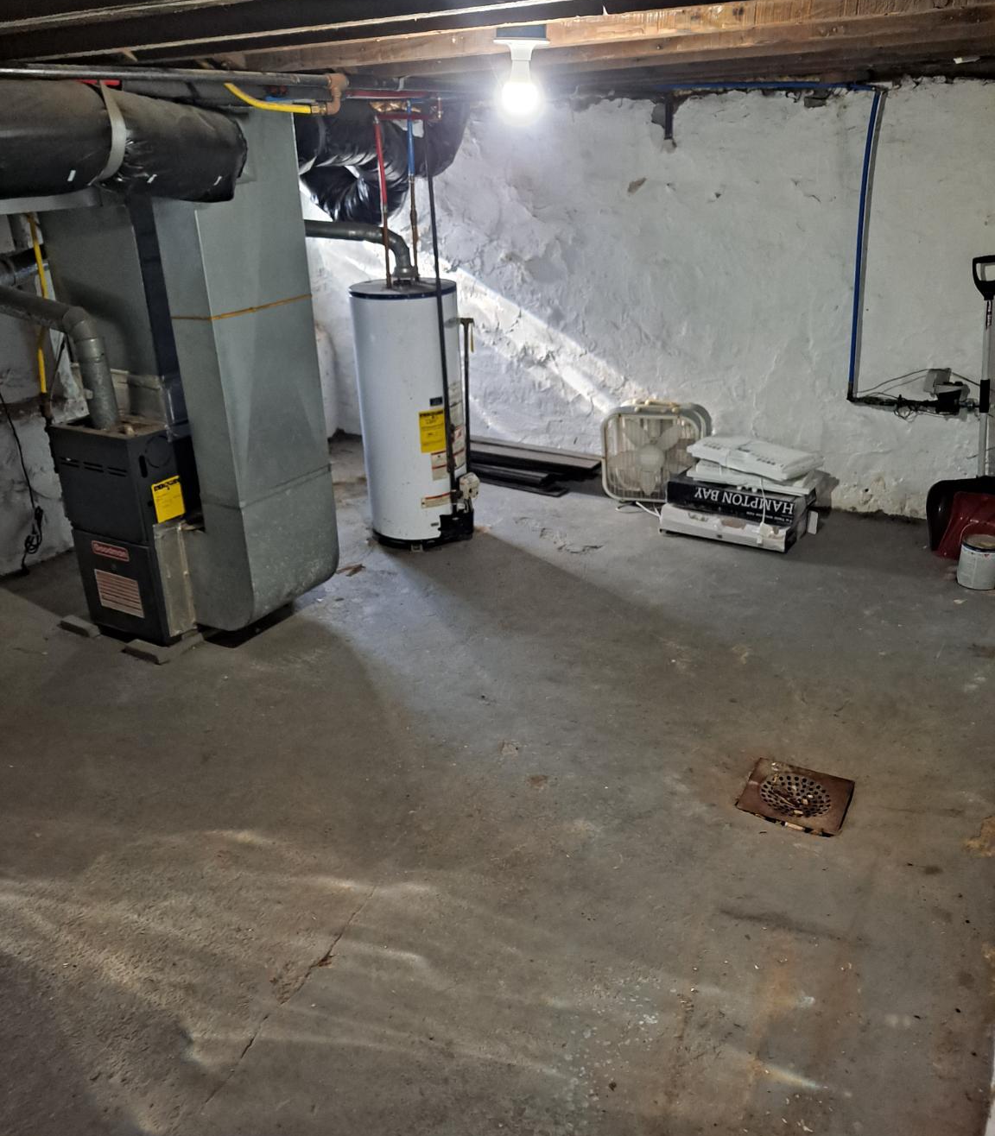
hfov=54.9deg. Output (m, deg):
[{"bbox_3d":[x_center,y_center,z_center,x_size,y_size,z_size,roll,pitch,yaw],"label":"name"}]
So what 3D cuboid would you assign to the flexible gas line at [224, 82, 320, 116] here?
[{"bbox_3d":[-0.600,-1.248,2.550,0.280,0.100,0.045,-15,25,-27],"label":"flexible gas line"}]

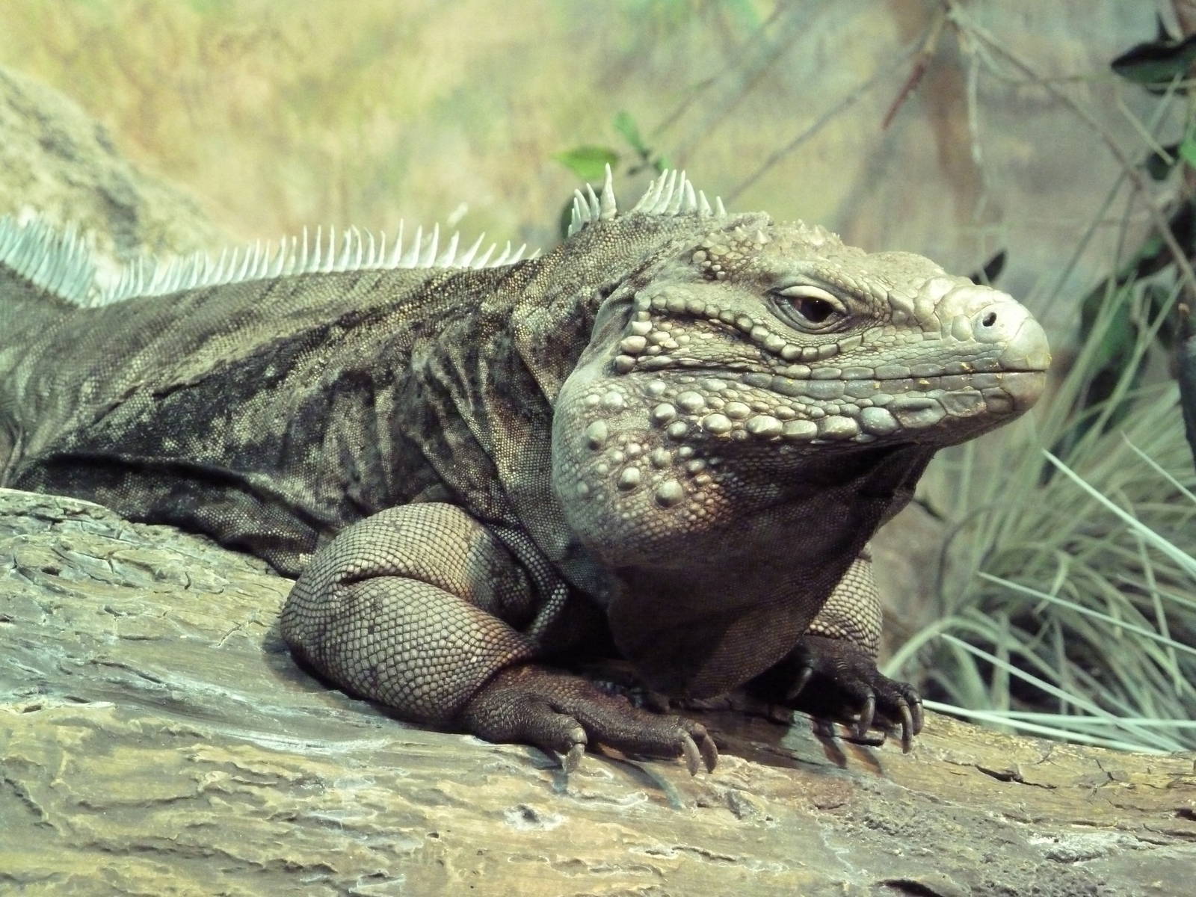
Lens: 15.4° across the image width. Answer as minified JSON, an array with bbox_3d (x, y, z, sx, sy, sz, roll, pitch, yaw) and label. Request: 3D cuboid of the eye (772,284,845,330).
[{"bbox_3d":[0.057,-0.038,1.200,0.020,0.012,0.010,7,7,7],"label":"eye"}]

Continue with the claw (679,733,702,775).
[{"bbox_3d":[0.025,0.082,1.185,0.006,0.011,0.004,5,9,38],"label":"claw"}]

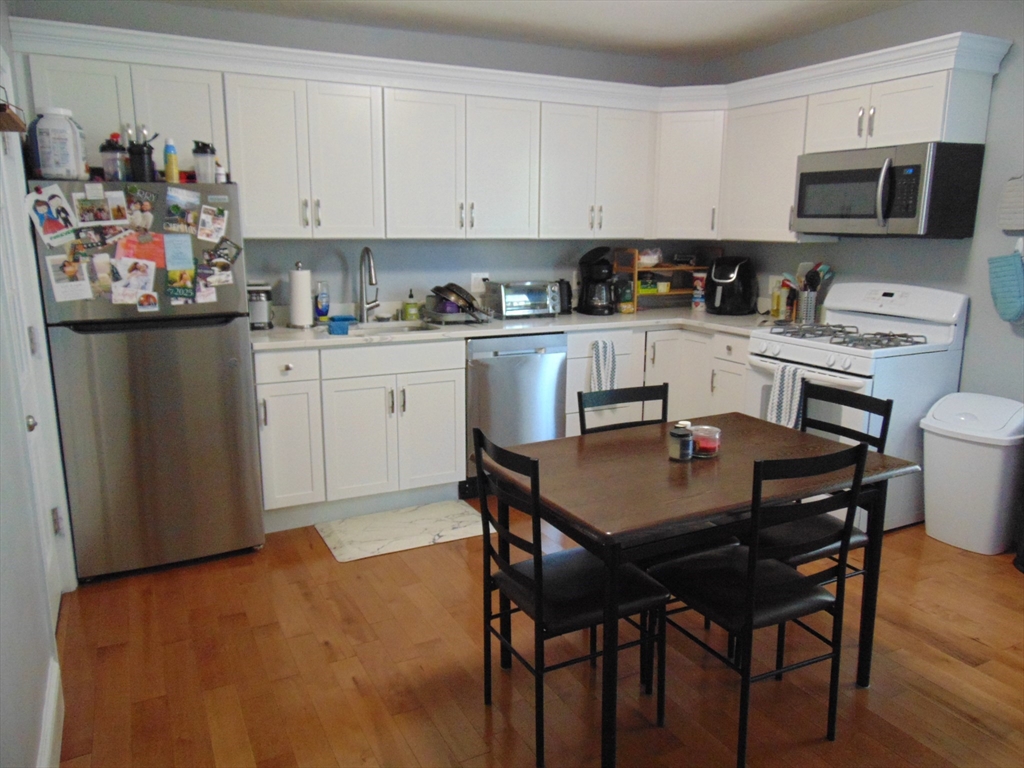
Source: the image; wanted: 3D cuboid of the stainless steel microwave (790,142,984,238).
[{"bbox_3d":[1.838,-0.950,3.667,0.398,0.412,0.758,-5,13,-26],"label":"stainless steel microwave"}]

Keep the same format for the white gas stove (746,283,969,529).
[{"bbox_3d":[1.709,0.077,3.833,0.661,1.160,0.771,-5,13,-26],"label":"white gas stove"}]

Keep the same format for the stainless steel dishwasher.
[{"bbox_3d":[-0.099,0.098,4.308,0.617,0.853,0.608,-5,13,-26],"label":"stainless steel dishwasher"}]

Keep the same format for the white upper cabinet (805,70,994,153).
[{"bbox_3d":[1.875,-1.308,3.646,0.319,0.300,0.763,-5,13,-26],"label":"white upper cabinet"}]

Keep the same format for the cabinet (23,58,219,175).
[{"bbox_3d":[-1.736,-1.200,3.378,0.761,0.457,0.322,-5,13,-26],"label":"cabinet"}]

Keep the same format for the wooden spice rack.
[{"bbox_3d":[1.005,-0.699,4.926,0.585,0.403,0.245,-5,13,-26],"label":"wooden spice rack"}]

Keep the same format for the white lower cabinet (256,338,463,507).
[{"bbox_3d":[-0.846,0.146,3.927,1.046,0.793,0.622,-5,13,-26],"label":"white lower cabinet"}]

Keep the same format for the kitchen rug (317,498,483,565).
[{"bbox_3d":[-0.527,0.699,3.597,0.777,0.012,0.470,-5,13,-26],"label":"kitchen rug"}]

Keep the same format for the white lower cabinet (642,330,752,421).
[{"bbox_3d":[1.176,0.050,4.653,0.902,0.884,1.144,-5,13,-26],"label":"white lower cabinet"}]

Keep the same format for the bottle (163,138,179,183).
[{"bbox_3d":[-1.395,-0.917,3.008,0.055,0.185,0.055,-5,13,-26],"label":"bottle"}]

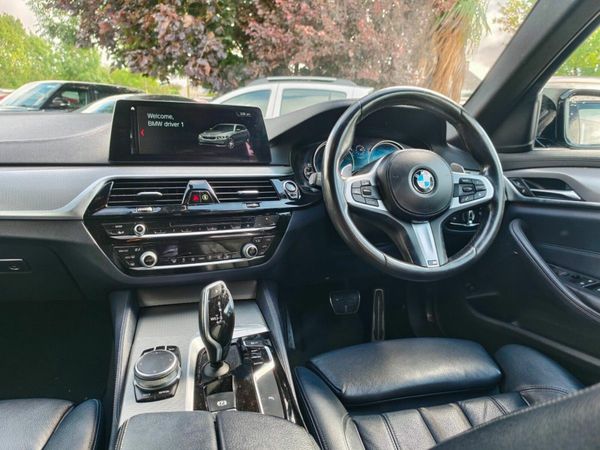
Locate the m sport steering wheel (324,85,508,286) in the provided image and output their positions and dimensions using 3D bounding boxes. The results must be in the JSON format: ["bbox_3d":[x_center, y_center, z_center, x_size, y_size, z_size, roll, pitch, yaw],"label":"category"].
[{"bbox_3d":[0.222,-0.080,0.775,0.377,0.377,0.100,-3,-7,-13],"label":"m sport steering wheel"}]

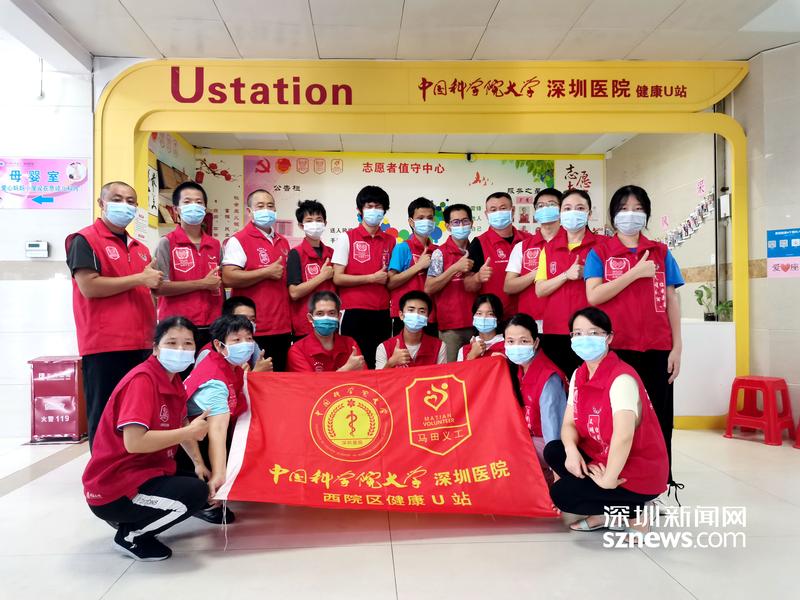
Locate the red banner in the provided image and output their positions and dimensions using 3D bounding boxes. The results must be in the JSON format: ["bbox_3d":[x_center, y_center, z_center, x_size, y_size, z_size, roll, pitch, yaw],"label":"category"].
[{"bbox_3d":[-0.062,0.627,2.760,1.400,0.740,0.120,1,-38,-1],"label":"red banner"}]

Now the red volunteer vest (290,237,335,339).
[{"bbox_3d":[-0.534,-0.078,3.750,0.380,0.590,0.230,0,-1,-12],"label":"red volunteer vest"}]

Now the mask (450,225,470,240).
[{"bbox_3d":[0.399,-0.440,3.920,0.150,0.105,0.080,0,0,-4],"label":"mask"}]

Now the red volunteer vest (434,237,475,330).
[{"bbox_3d":[0.346,-0.103,3.750,0.390,0.580,0.240,0,-1,-12],"label":"red volunteer vest"}]

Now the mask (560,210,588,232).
[{"bbox_3d":[0.906,-0.408,3.120,0.145,0.113,0.090,0,-1,21],"label":"mask"}]

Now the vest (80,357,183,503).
[{"bbox_3d":[-1.096,0.543,2.480,0.280,0.580,0.400,18,8,29],"label":"vest"}]

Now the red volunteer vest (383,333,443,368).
[{"bbox_3d":[0.069,0.489,3.320,0.410,0.570,0.260,0,7,-4],"label":"red volunteer vest"}]

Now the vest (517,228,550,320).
[{"bbox_3d":[0.884,-0.129,3.600,0.410,0.580,0.240,0,-1,0],"label":"vest"}]

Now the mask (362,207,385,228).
[{"bbox_3d":[-0.165,-0.515,3.750,0.145,0.110,0.080,0,-1,-3],"label":"mask"}]

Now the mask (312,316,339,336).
[{"bbox_3d":[-0.378,0.135,3.050,0.145,0.112,0.090,0,-1,-12],"label":"mask"}]

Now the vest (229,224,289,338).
[{"bbox_3d":[-0.865,-0.134,3.740,0.390,0.670,0.260,0,0,-36],"label":"vest"}]

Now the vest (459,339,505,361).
[{"bbox_3d":[0.487,0.526,3.380,0.400,0.560,0.260,0,7,5],"label":"vest"}]

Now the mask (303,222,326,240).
[{"bbox_3d":[-0.509,-0.408,3.580,0.145,0.110,0.090,0,-1,-18],"label":"mask"}]

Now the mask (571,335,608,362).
[{"bbox_3d":[0.804,0.206,2.550,0.155,0.115,0.085,-2,0,24],"label":"mask"}]

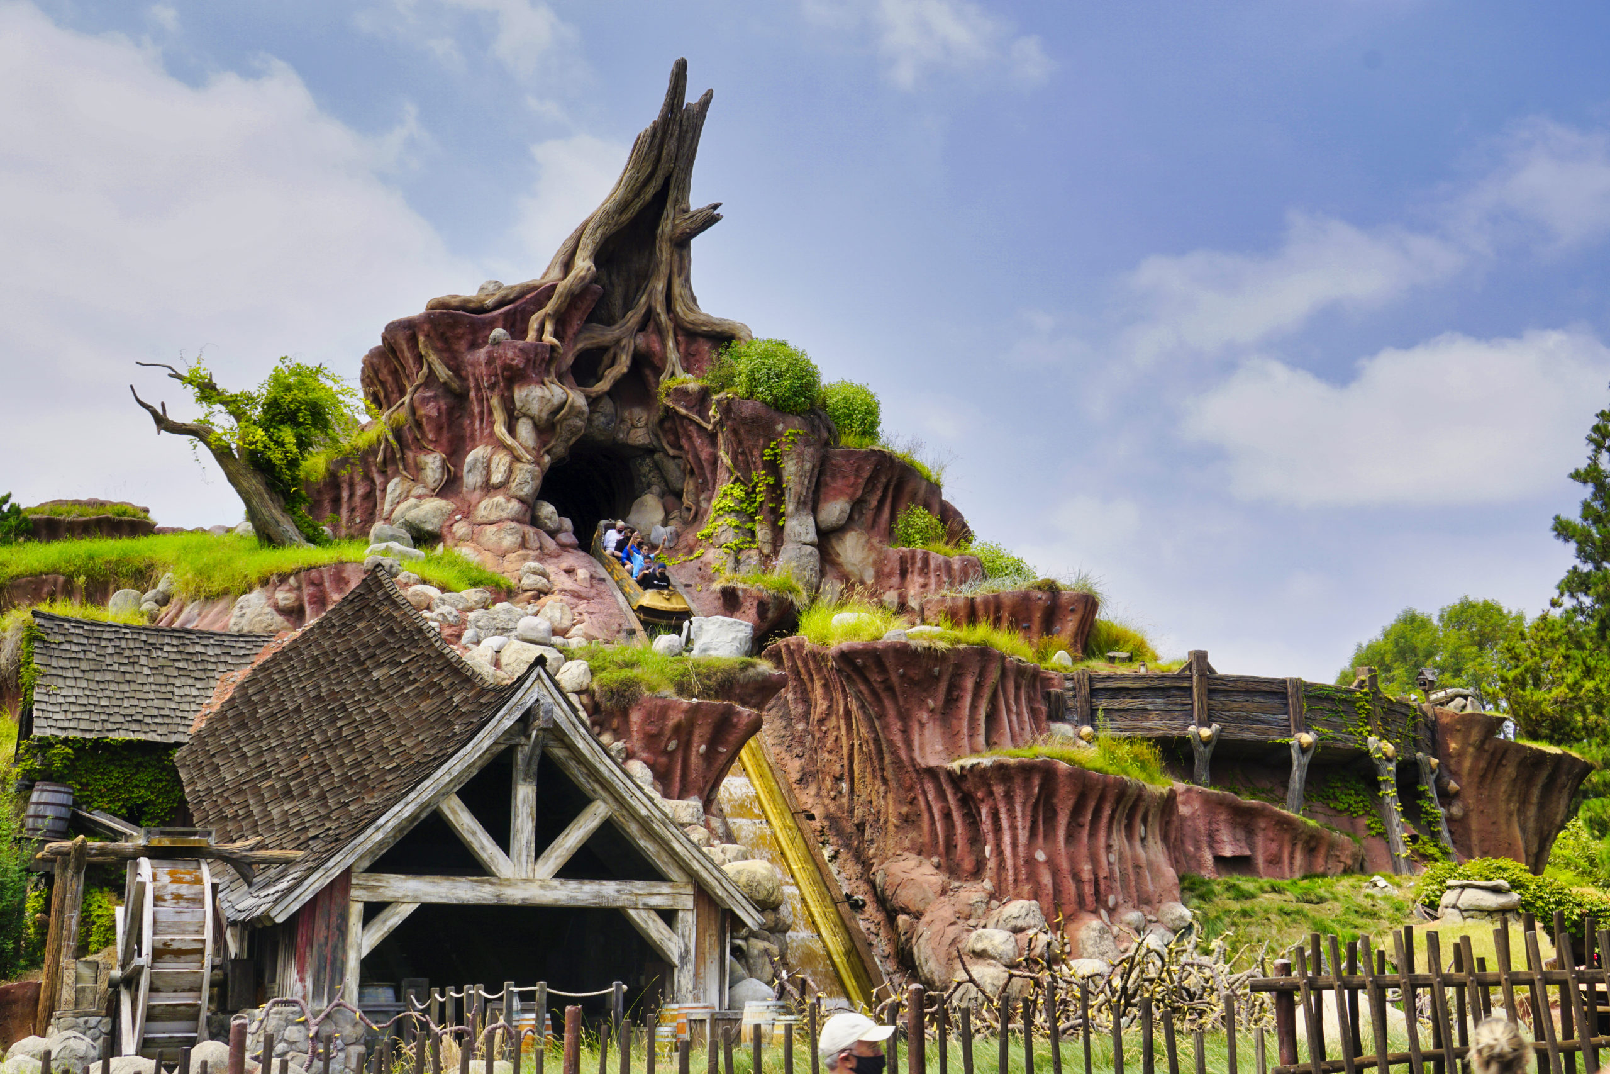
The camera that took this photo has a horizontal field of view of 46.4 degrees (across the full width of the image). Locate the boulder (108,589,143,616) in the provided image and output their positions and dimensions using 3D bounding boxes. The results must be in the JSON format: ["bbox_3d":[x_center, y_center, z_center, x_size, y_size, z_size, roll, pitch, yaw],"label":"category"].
[{"bbox_3d":[-12.017,1.177,33.200,0.593,0.510,0.534,0,-15,0],"label":"boulder"}]

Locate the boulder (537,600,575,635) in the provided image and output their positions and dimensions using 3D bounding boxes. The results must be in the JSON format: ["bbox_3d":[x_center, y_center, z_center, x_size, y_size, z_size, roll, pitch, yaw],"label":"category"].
[{"bbox_3d":[-4.659,1.492,35.132,0.730,0.670,0.600,-1,-13,0],"label":"boulder"}]

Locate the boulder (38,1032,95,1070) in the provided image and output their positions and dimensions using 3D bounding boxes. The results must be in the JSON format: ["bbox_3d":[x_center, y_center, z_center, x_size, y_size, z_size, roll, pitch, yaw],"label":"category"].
[{"bbox_3d":[-10.061,7.035,25.585,0.772,0.576,0.800,-1,-13,0],"label":"boulder"}]

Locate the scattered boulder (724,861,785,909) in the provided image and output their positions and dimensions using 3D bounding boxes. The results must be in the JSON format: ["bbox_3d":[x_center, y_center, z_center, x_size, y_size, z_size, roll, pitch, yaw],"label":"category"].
[{"bbox_3d":[-0.836,5.702,30.822,1.032,0.812,0.850,-1,-13,0],"label":"scattered boulder"}]

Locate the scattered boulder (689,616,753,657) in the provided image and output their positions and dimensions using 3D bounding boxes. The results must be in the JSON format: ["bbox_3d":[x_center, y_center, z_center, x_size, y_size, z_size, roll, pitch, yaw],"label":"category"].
[{"bbox_3d":[-1.527,1.798,34.024,1.162,0.763,0.850,-1,-13,0],"label":"scattered boulder"}]

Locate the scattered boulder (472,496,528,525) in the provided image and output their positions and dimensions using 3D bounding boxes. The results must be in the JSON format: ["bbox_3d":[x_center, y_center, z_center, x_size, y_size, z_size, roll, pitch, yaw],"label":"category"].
[{"bbox_3d":[-6.474,-0.562,39.948,1.204,0.635,0.850,-1,-13,0],"label":"scattered boulder"}]

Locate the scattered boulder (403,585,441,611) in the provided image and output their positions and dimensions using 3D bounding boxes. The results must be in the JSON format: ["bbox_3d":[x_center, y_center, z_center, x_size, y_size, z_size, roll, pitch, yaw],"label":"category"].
[{"bbox_3d":[-7.765,1.235,38.080,0.765,0.520,0.650,-1,-13,0],"label":"scattered boulder"}]

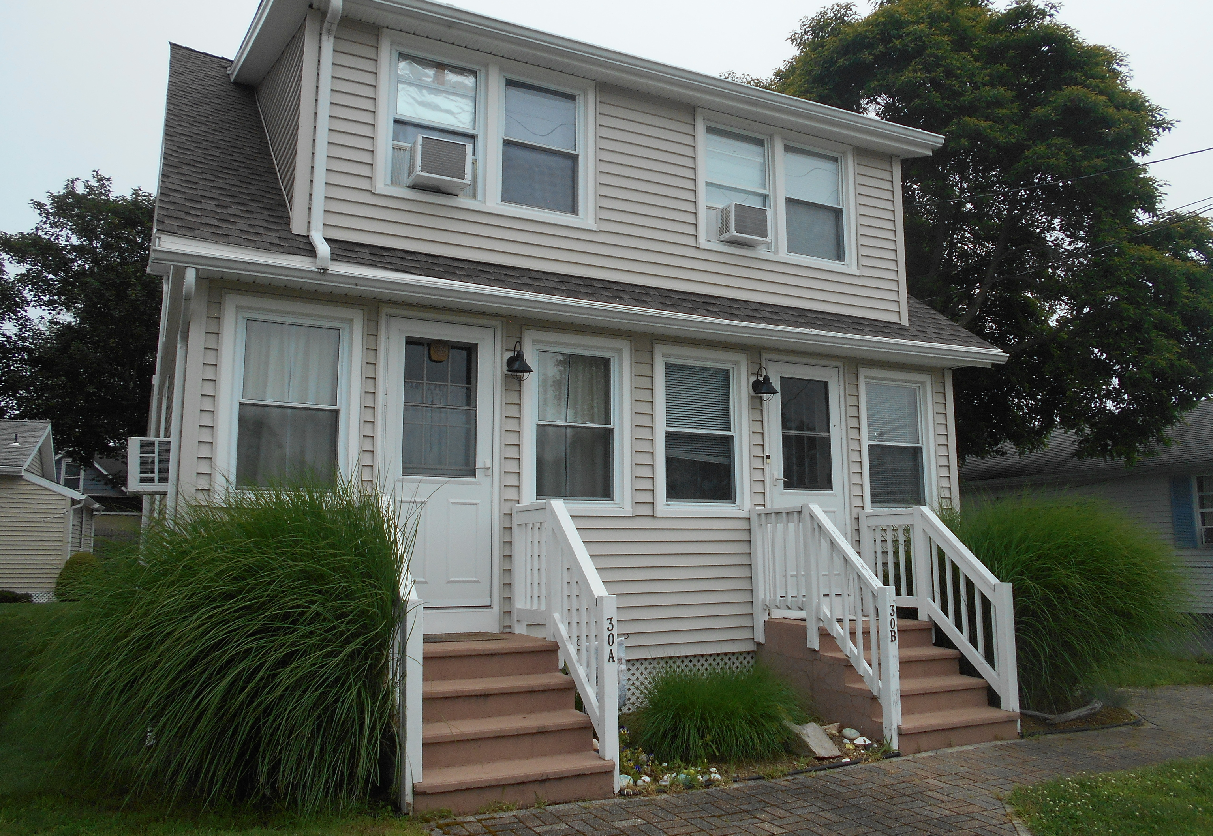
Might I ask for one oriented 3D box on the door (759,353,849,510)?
[{"bbox_3d":[1.801,0.525,8.095,0.940,2.172,0.080,4,-8,-27],"label":"door"}]

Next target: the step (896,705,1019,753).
[{"bbox_3d":[2.510,2.303,6.723,1.224,0.201,0.290,4,-8,-27],"label":"step"}]

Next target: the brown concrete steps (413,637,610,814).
[{"bbox_3d":[-0.825,1.841,5.708,1.179,0.775,1.486,4,-8,-27],"label":"brown concrete steps"}]

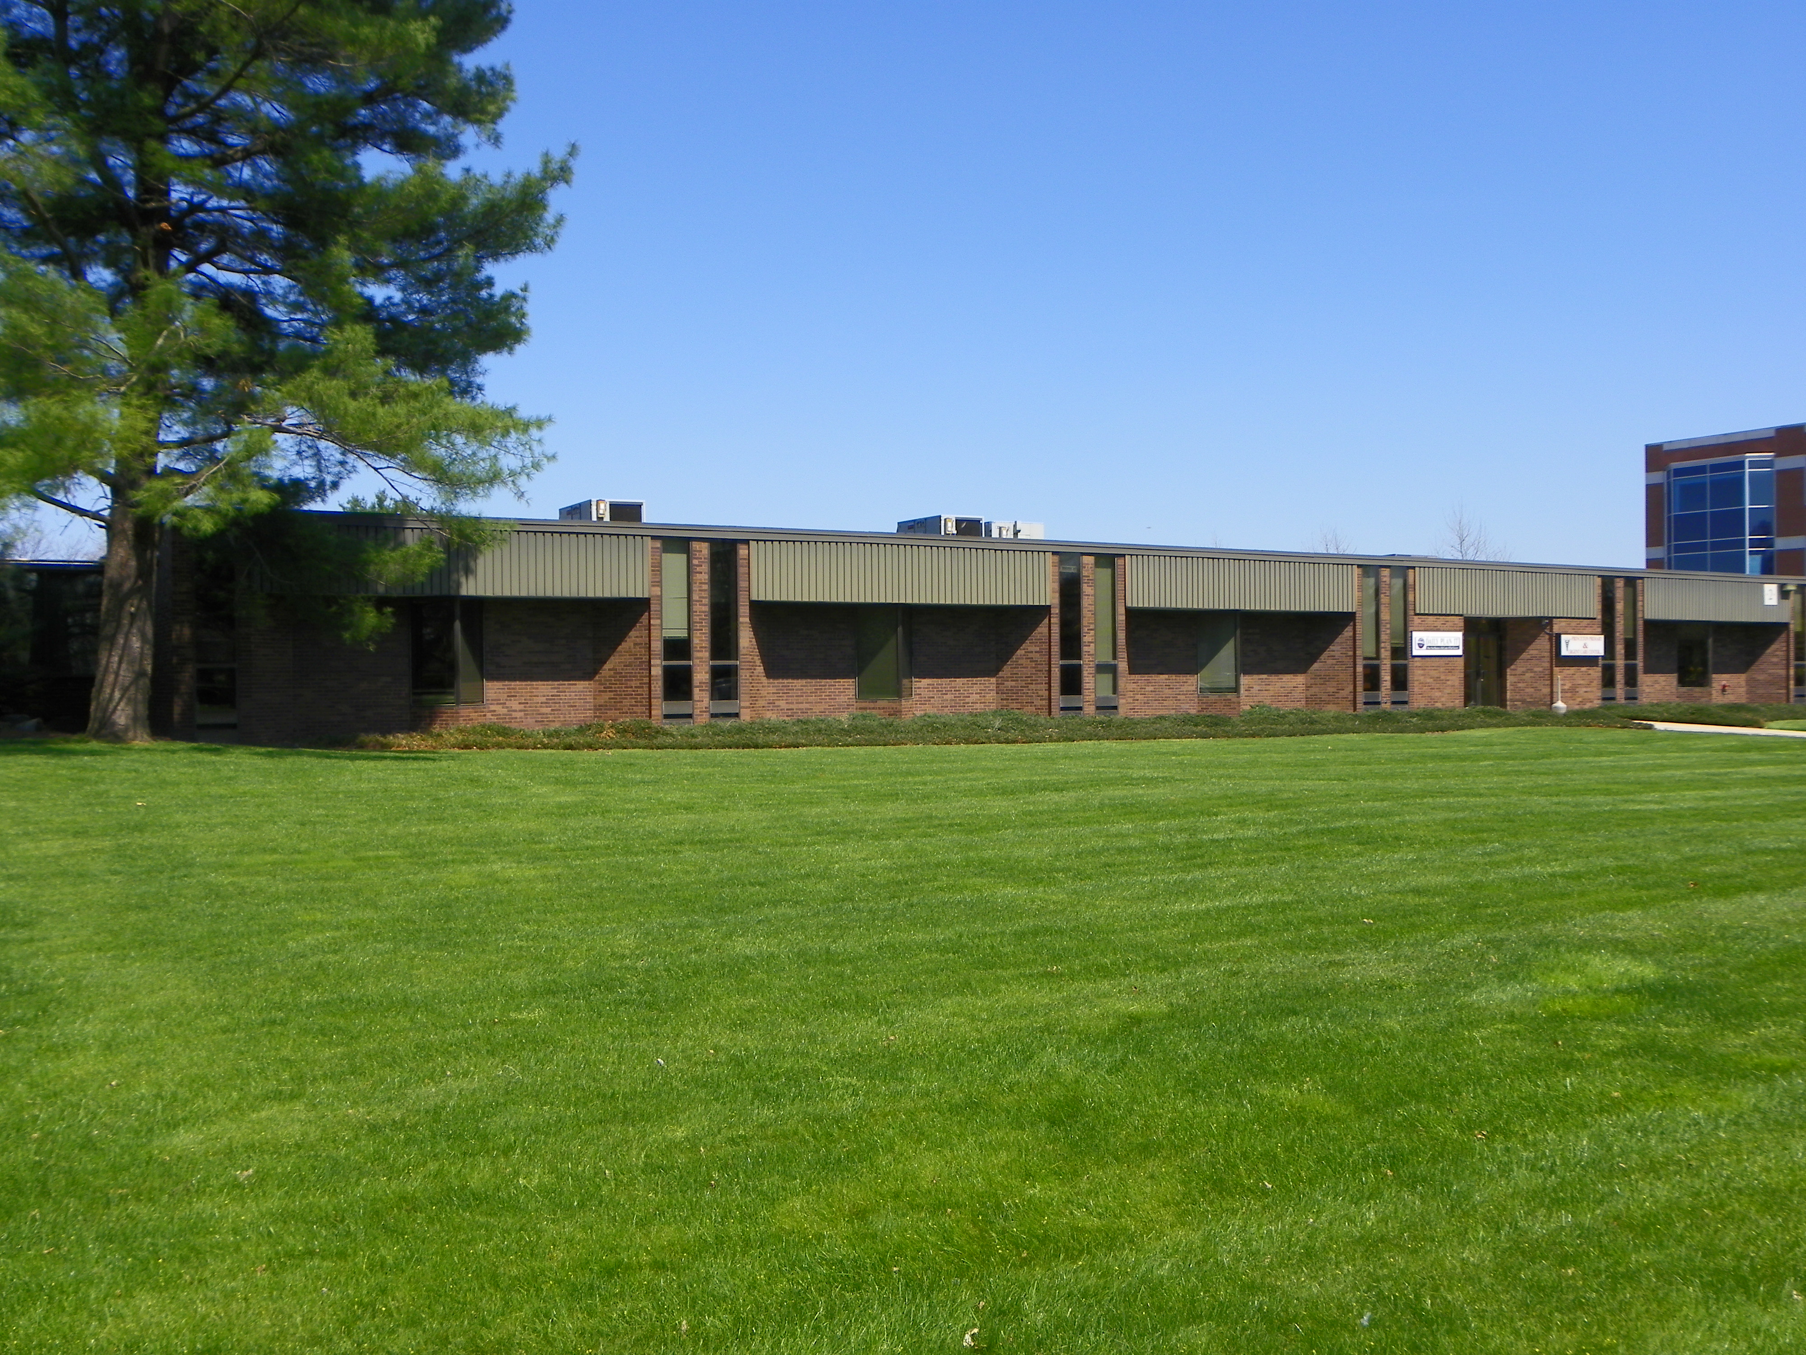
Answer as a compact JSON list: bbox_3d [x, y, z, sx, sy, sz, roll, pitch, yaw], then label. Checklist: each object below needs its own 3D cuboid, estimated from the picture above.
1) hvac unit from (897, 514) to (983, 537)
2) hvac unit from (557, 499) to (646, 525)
[{"bbox_3d":[0.918,-3.319,41.455,1.220,0.930,1.971,0,0,-31],"label":"hvac unit"},{"bbox_3d":[-6.450,-3.228,36.938,1.220,0.930,1.971,0,0,-31],"label":"hvac unit"}]

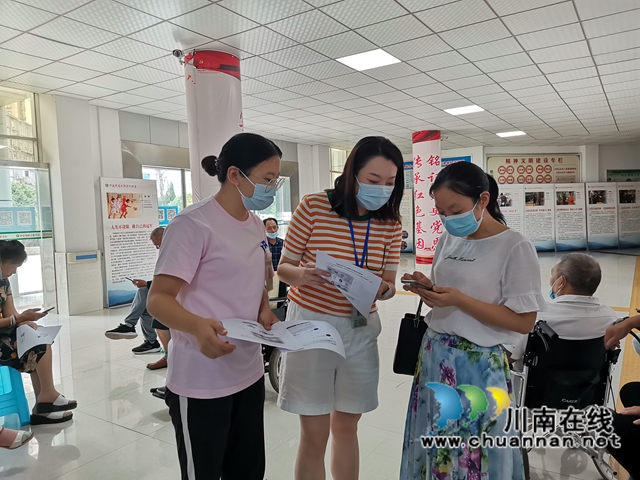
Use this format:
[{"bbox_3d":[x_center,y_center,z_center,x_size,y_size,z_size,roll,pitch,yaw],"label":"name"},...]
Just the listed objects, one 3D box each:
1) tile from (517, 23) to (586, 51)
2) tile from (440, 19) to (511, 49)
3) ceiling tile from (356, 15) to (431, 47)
[{"bbox_3d":[2.390,-2.089,4.961,0.600,0.030,0.600,0,4,34],"label":"tile"},{"bbox_3d":[1.558,-2.054,4.795,0.600,0.030,0.600,0,4,34],"label":"tile"},{"bbox_3d":[0.727,-2.025,4.657,0.600,0.020,0.600,0,4,34],"label":"ceiling tile"}]

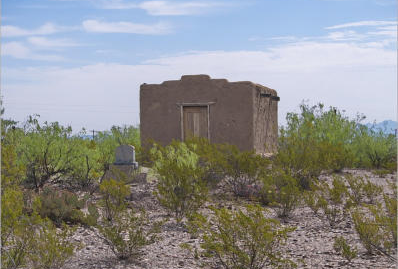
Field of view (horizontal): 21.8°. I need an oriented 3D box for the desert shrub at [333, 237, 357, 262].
[{"bbox_3d":[1.602,1.255,11.400,0.264,0.286,0.230,0,0,0],"label":"desert shrub"}]

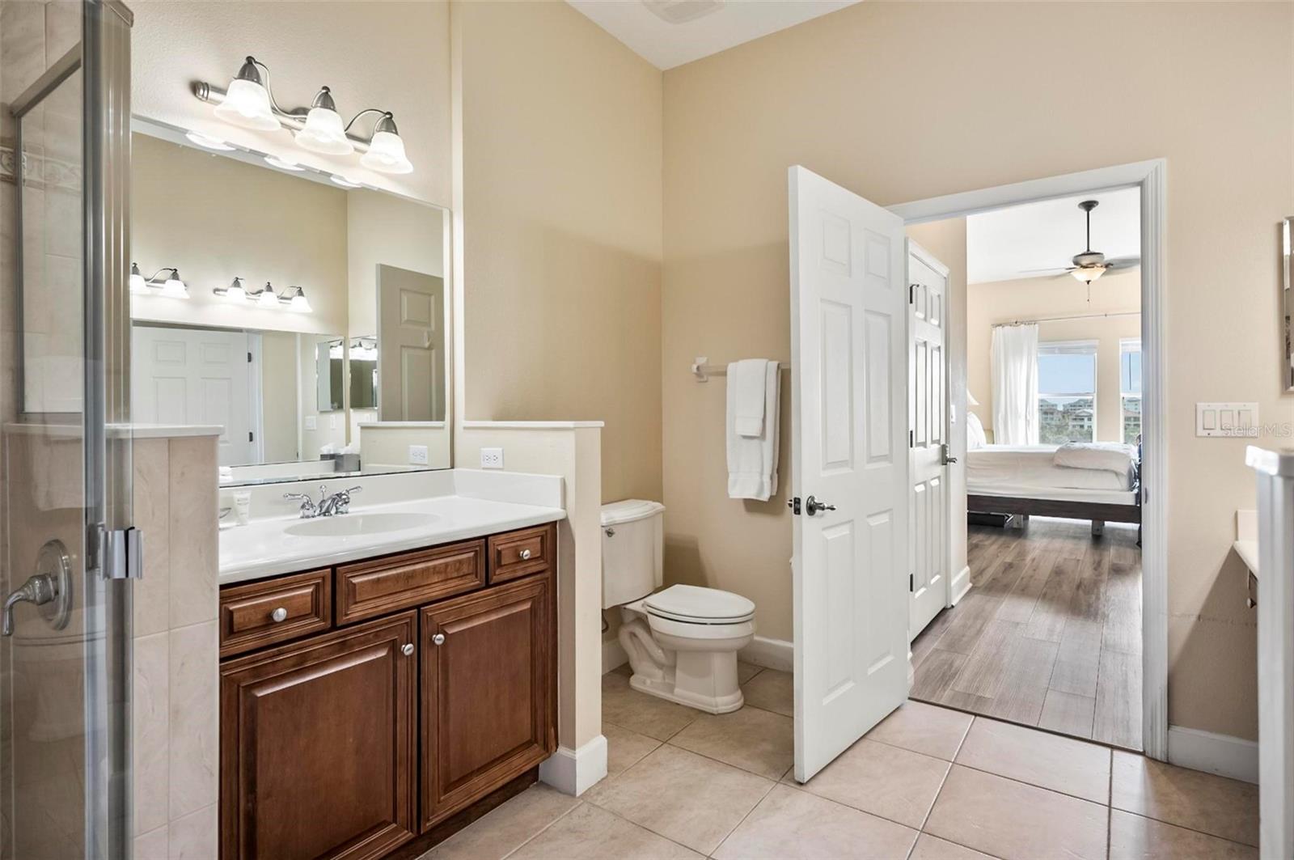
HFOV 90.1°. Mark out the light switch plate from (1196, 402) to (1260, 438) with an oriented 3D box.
[{"bbox_3d":[1.973,-0.033,2.196,0.162,0.116,0.010,0,1,35],"label":"light switch plate"}]

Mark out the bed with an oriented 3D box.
[{"bbox_3d":[4.289,0.421,7.311,2.150,1.200,1.800,0,1,35],"label":"bed"}]

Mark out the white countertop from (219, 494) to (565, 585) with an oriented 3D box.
[{"bbox_3d":[-0.817,0.285,1.870,0.570,0.040,1.065,0,1,35],"label":"white countertop"}]

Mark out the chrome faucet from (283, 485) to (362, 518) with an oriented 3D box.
[{"bbox_3d":[-0.942,0.212,1.939,0.154,0.090,0.235,0,1,36],"label":"chrome faucet"}]

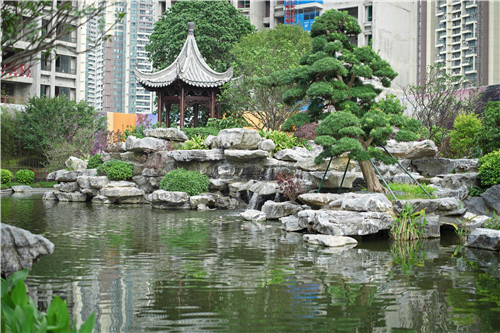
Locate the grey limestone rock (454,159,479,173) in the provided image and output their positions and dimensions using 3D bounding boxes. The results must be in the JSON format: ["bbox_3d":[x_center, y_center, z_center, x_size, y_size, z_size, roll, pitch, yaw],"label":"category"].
[{"bbox_3d":[7.655,-0.035,27.000,0.860,0.480,0.650,1,0,0],"label":"grey limestone rock"}]

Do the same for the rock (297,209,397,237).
[{"bbox_3d":[2.139,1.254,17.100,2.195,0.552,1.500,1,0,0],"label":"rock"}]

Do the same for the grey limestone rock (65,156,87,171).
[{"bbox_3d":[-8.752,-0.150,38.300,1.080,0.670,0.800,1,0,0],"label":"grey limestone rock"}]

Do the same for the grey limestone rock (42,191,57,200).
[{"bbox_3d":[-9.951,1.439,37.900,0.720,0.480,0.600,1,0,0],"label":"grey limestone rock"}]

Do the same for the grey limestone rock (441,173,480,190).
[{"bbox_3d":[6.379,0.464,23.250,1.157,0.506,0.900,1,0,15],"label":"grey limestone rock"}]

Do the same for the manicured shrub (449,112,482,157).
[{"bbox_3d":[7.892,-1.096,27.900,1.206,1.754,1.300,1,0,16],"label":"manicured shrub"}]

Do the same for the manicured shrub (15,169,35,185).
[{"bbox_3d":[-15.061,0.668,51.000,1.270,1.030,1.250,1,0,0],"label":"manicured shrub"}]

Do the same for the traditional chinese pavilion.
[{"bbox_3d":[-3.058,-4.372,38.595,5.600,5.863,5.000,1,0,-21],"label":"traditional chinese pavilion"}]

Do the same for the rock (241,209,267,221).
[{"bbox_3d":[0.118,1.622,25.800,0.860,0.380,0.620,1,0,0],"label":"rock"}]

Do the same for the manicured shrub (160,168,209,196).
[{"bbox_3d":[-2.486,0.612,29.202,1.874,1.071,1.750,1,0,-5],"label":"manicured shrub"}]

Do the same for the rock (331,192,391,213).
[{"bbox_3d":[2.689,0.874,18.414,1.495,0.447,0.950,1,0,8],"label":"rock"}]

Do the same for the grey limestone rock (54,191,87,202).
[{"bbox_3d":[-8.721,1.458,37.100,1.530,0.550,1.000,1,0,0],"label":"grey limestone rock"}]

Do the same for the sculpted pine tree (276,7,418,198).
[{"bbox_3d":[2.452,-1.634,19.200,3.671,4.576,3.200,1,0,0],"label":"sculpted pine tree"}]

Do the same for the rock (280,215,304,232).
[{"bbox_3d":[1.024,1.373,18.400,0.578,0.412,0.500,1,0,0],"label":"rock"}]

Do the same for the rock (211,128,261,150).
[{"bbox_3d":[-0.518,-1.036,29.300,1.995,0.844,1.400,1,0,0],"label":"rock"}]

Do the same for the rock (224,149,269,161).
[{"bbox_3d":[-0.149,-0.511,32.500,1.870,0.500,1.200,1,0,0],"label":"rock"}]

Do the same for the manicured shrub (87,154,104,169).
[{"bbox_3d":[-6.475,-0.210,32.000,0.754,0.598,0.750,1,0,0],"label":"manicured shrub"}]

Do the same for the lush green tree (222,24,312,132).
[{"bbox_3d":[0.894,-4.443,39.000,4.800,5.600,4.500,1,0,0],"label":"lush green tree"}]

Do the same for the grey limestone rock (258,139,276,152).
[{"bbox_3d":[0.733,-0.844,30.690,0.663,0.496,0.600,1,0,1],"label":"grey limestone rock"}]

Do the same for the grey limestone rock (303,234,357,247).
[{"bbox_3d":[1.672,1.537,15.810,1.128,0.246,0.600,1,0,6],"label":"grey limestone rock"}]

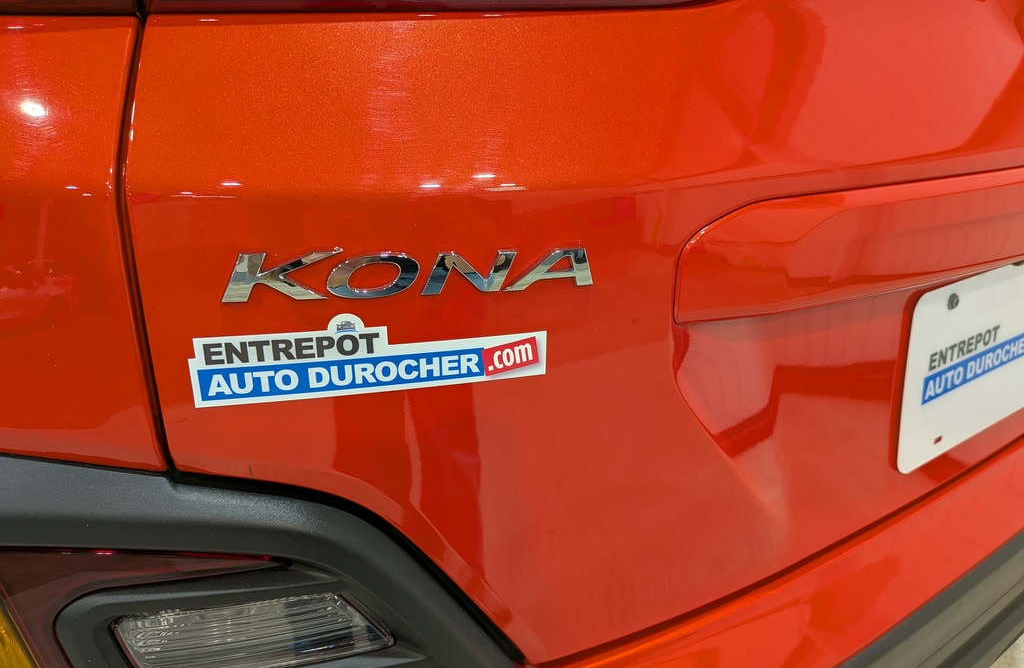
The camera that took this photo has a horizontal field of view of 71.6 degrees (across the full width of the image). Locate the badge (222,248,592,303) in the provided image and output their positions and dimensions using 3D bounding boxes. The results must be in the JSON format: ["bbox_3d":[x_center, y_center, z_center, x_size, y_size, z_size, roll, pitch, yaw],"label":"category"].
[{"bbox_3d":[-0.047,-0.031,0.349,0.184,0.024,0.009,-4,25,-12],"label":"badge"}]

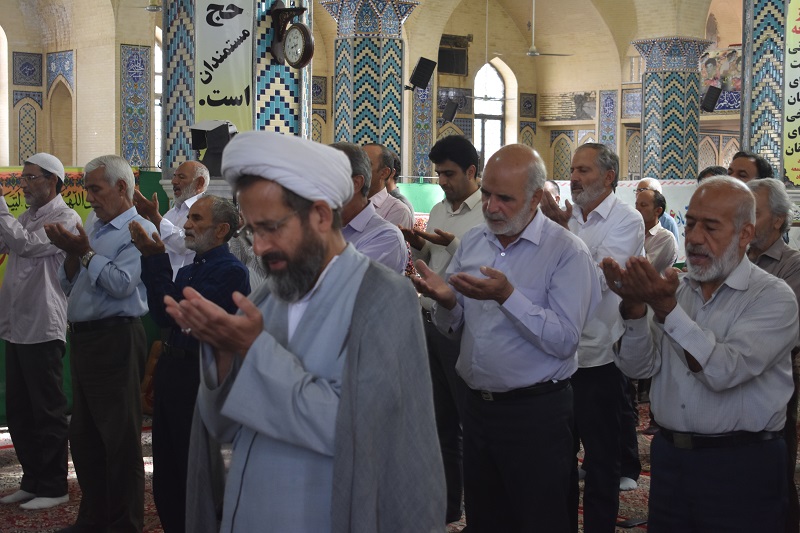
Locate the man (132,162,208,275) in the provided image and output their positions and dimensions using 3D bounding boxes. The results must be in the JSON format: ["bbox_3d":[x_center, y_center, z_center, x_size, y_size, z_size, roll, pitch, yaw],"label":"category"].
[{"bbox_3d":[-1.260,0.262,7.150,0.560,1.720,0.530,-1,3,-37],"label":"man"}]

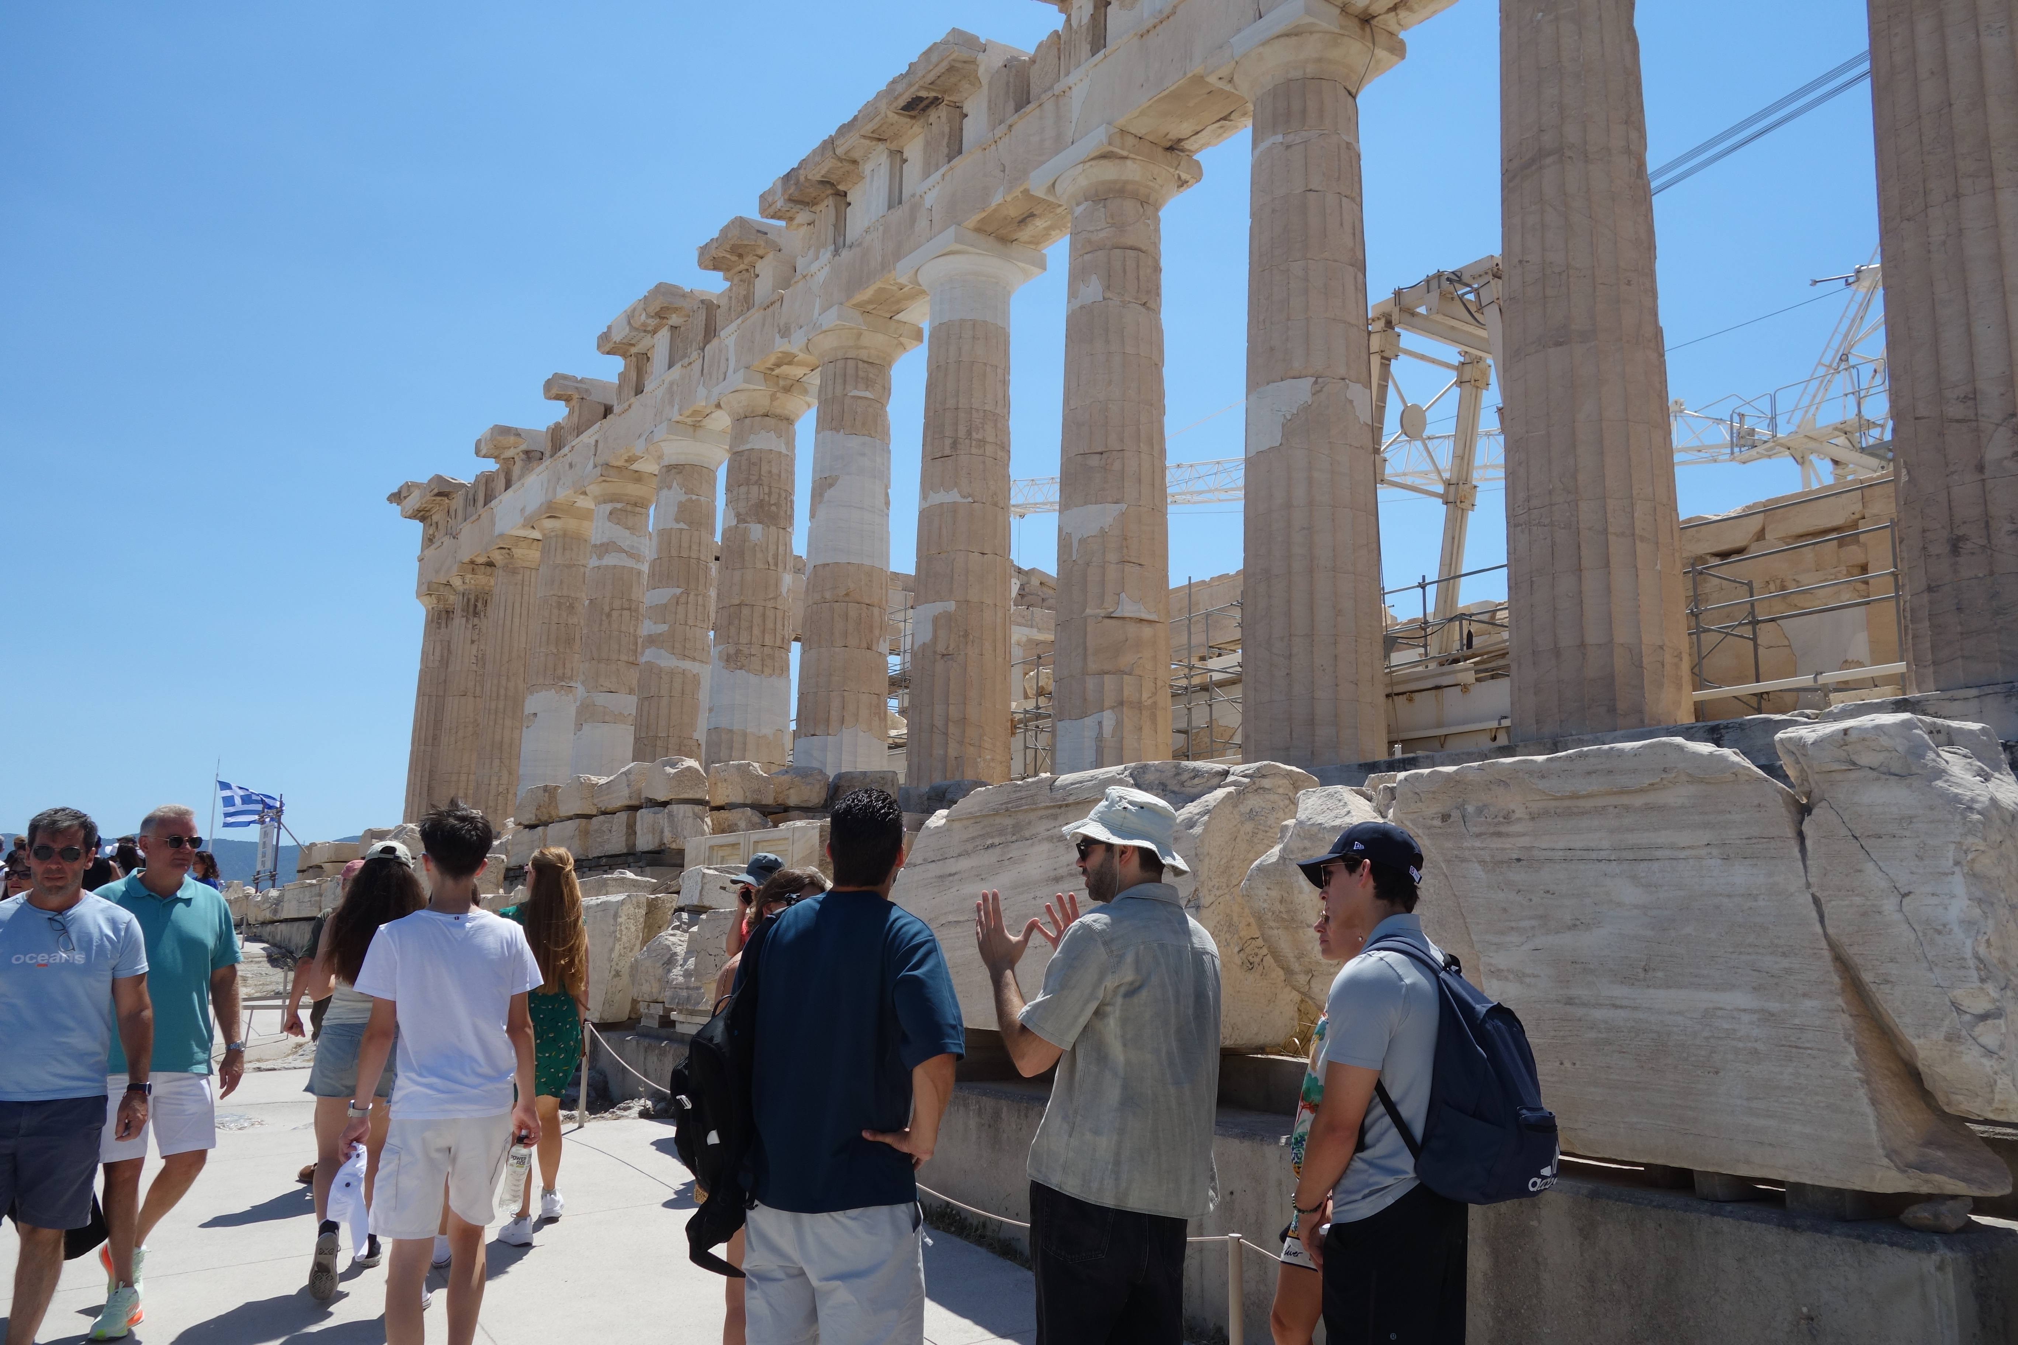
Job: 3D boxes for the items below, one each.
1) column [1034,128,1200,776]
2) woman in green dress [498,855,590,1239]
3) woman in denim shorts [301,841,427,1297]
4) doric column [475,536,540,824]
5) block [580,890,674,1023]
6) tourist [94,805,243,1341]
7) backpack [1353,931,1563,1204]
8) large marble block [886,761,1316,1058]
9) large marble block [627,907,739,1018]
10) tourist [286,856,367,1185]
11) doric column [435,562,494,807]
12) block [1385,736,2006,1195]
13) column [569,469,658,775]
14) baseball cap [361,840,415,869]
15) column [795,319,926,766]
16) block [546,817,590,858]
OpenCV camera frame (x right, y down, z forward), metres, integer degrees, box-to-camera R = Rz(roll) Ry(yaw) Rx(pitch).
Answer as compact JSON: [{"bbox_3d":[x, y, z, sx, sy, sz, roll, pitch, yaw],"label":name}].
[{"bbox_3d":[1.669,-3.207,25.069,2.030,10.430,2.030,8,-12,-34],"label":"column"},{"bbox_3d":[-2.090,1.626,6.976,0.450,1.680,0.440,9,-13,-37],"label":"woman in green dress"},{"bbox_3d":[-2.508,1.492,6.102,0.500,1.680,0.650,6,-11,-28],"label":"woman in denim shorts"},{"bbox_3d":[-15.637,1.000,49.334,2.020,10.430,2.020,8,-13,-34],"label":"doric column"},{"bbox_3d":[-3.444,2.442,13.565,0.650,1.170,1.200,8,-12,-34],"label":"block"},{"bbox_3d":[-3.013,1.419,5.580,0.560,1.770,0.600,5,-11,-21],"label":"tourist"},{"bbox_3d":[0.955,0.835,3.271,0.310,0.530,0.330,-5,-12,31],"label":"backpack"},{"bbox_3d":[0.372,1.218,8.392,0.770,1.370,3.000,8,-12,-34],"label":"large marble block"},{"bbox_3d":[-2.213,2.137,11.671,0.750,0.820,1.150,8,-12,-34],"label":"large marble block"},{"bbox_3d":[-3.529,1.826,8.362,0.560,1.700,0.500,8,-12,-34],"label":"tourist"},{"bbox_3d":[-18.110,1.595,52.797,2.020,10.430,2.020,8,-13,-34],"label":"doric column"},{"bbox_3d":[2.288,0.953,5.394,0.650,1.380,1.920,8,-12,-34],"label":"block"},{"bbox_3d":[-10.692,-0.191,42.410,2.020,10.430,2.020,8,-13,-34],"label":"column"},{"bbox_3d":[-2.382,0.699,6.026,0.185,0.130,0.270,5,-11,-21],"label":"baseball cap"},{"bbox_3d":[-3.270,-2.071,31.995,2.030,10.430,2.030,8,-12,-34],"label":"column"},{"bbox_3d":[-5.986,2.403,22.161,0.550,0.530,1.220,8,-13,-34],"label":"block"}]

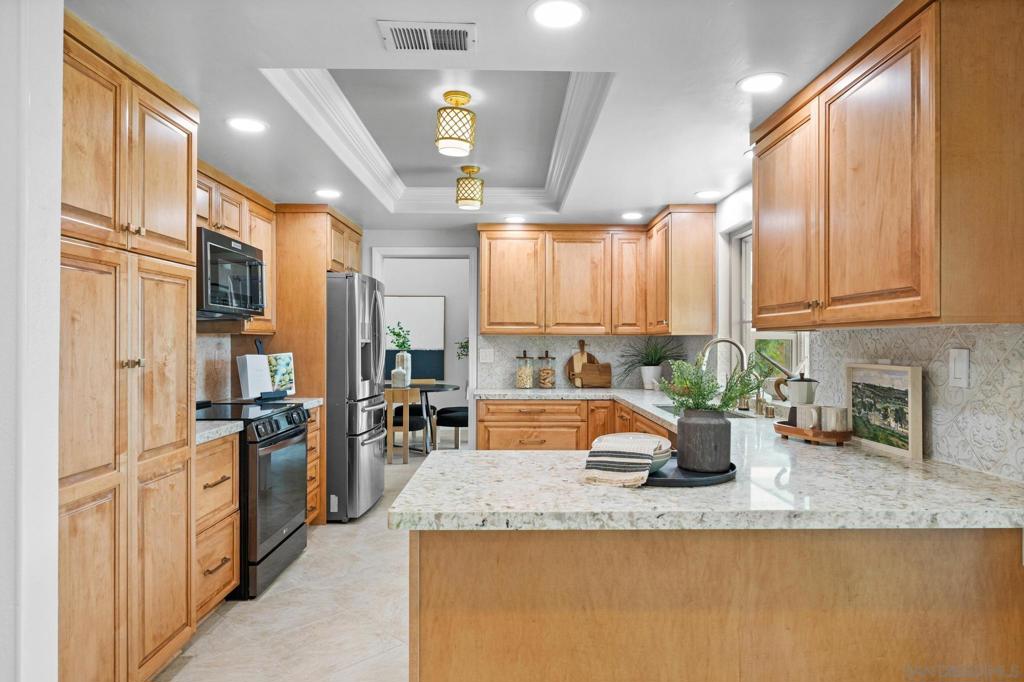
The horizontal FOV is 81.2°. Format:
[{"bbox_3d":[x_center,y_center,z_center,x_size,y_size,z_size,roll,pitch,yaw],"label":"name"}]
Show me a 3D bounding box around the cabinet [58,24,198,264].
[{"bbox_3d":[-1.646,-0.650,2.091,0.630,0.670,0.890,0,0,0],"label":"cabinet"}]

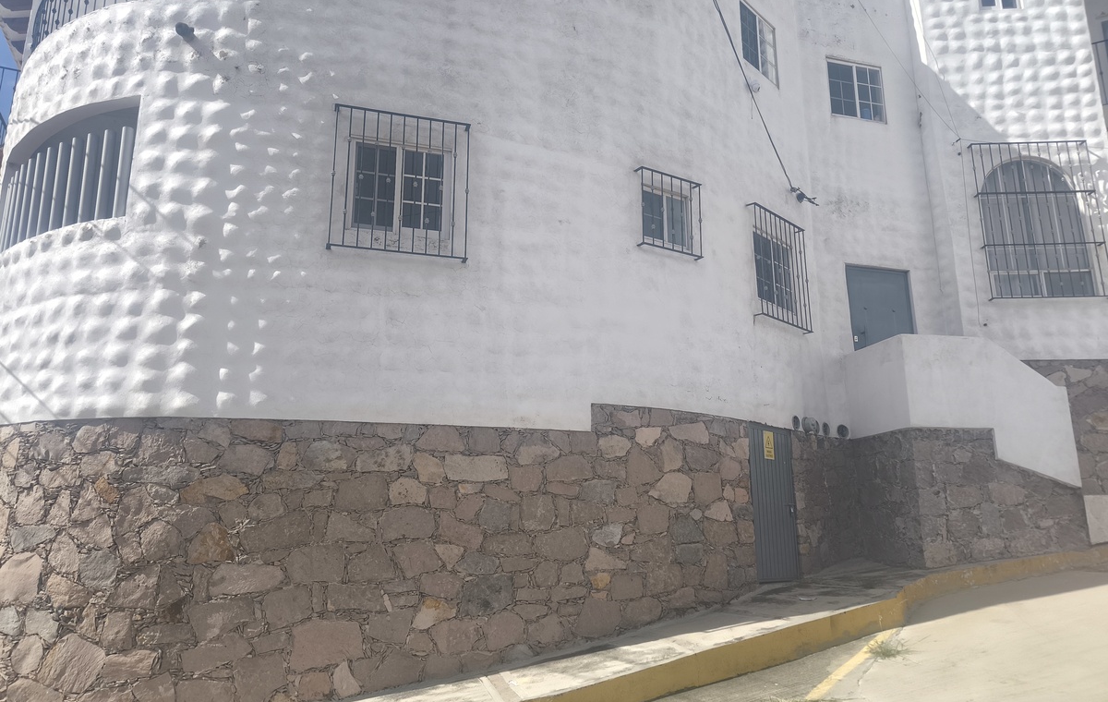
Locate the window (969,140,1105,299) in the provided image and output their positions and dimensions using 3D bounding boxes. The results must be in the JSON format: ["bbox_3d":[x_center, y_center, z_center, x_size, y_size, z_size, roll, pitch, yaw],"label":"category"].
[{"bbox_3d":[7.231,-1.955,11.531,1.679,2.470,0.200,-1,-13,3],"label":"window"}]

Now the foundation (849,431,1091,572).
[{"bbox_3d":[5.460,1.977,10.254,2.242,1.714,1.497,1,-13,-8],"label":"foundation"}]

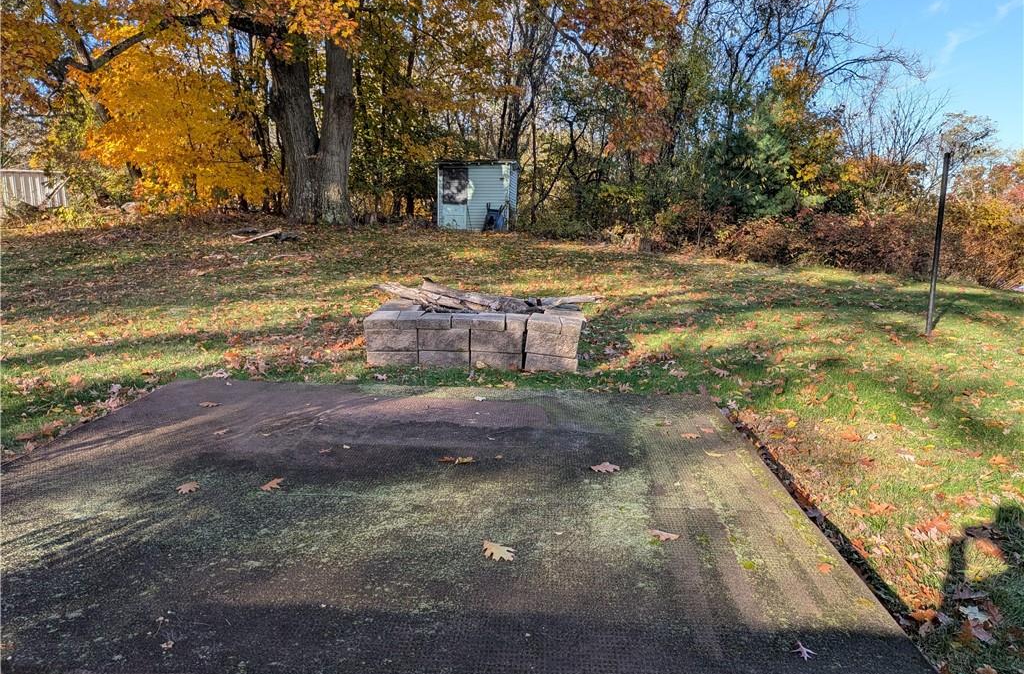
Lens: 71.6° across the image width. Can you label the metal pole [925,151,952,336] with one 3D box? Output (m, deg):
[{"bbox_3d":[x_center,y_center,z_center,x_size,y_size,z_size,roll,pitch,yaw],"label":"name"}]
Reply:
[{"bbox_3d":[4.915,-1.057,8.172,0.063,2.080,0.063,0,11,0],"label":"metal pole"}]

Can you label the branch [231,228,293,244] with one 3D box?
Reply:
[{"bbox_3d":[-5.530,-2.236,15.800,1.350,0.260,0.600,4,11,15],"label":"branch"}]

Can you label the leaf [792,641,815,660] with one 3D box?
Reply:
[{"bbox_3d":[0.862,0.928,2.106,0.070,0.014,0.088,6,12,20],"label":"leaf"}]

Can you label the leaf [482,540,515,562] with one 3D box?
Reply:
[{"bbox_3d":[-0.046,0.789,2.642,0.125,0.022,0.155,1,11,-5],"label":"leaf"}]

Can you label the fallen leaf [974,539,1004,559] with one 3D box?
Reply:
[{"bbox_3d":[2.041,0.894,3.012,0.085,0.030,0.160,4,11,10],"label":"fallen leaf"}]

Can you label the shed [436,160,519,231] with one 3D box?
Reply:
[{"bbox_3d":[-1.085,-4.749,23.873,2.380,2.270,1.800,3,11,9],"label":"shed"}]

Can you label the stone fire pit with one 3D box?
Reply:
[{"bbox_3d":[-0.304,-0.051,6.815,1.860,0.430,1.360,2,11,2],"label":"stone fire pit"}]

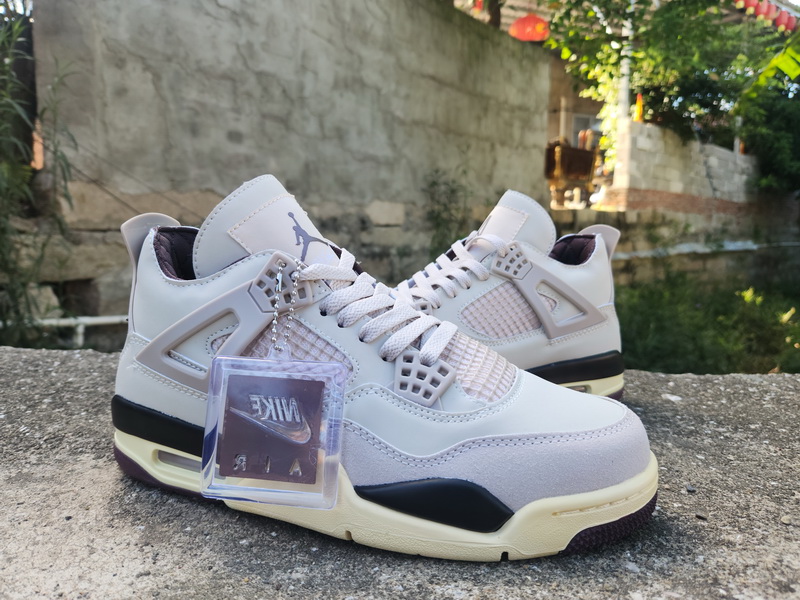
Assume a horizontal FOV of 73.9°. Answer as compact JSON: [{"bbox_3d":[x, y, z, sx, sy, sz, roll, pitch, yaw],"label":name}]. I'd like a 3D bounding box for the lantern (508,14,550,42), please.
[{"bbox_3d":[1.706,-3.569,7.000,0.540,0.400,0.540,1,10,0],"label":"lantern"}]

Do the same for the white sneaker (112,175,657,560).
[{"bbox_3d":[-0.013,0.022,0.280,0.300,0.170,0.110,3,10,12],"label":"white sneaker"}]

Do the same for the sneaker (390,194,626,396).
[{"bbox_3d":[0.034,0.001,0.404,0.300,0.170,0.110,-1,10,-13],"label":"sneaker"}]

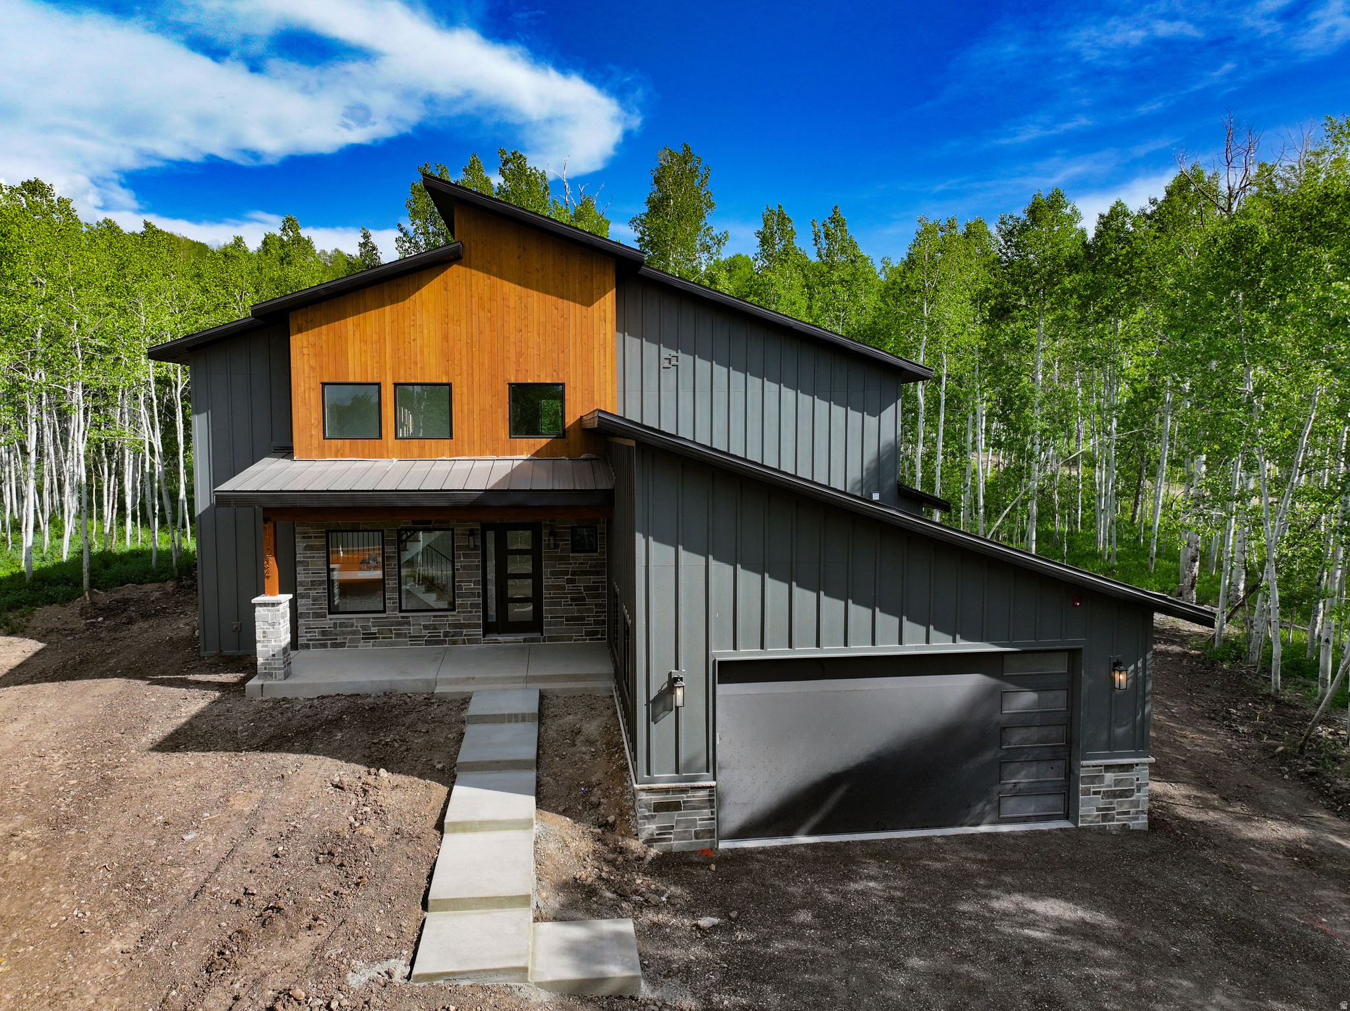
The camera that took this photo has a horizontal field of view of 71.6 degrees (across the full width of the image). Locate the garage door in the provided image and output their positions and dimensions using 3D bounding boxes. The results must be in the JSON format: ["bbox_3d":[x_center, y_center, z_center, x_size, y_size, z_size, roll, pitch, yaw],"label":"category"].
[{"bbox_3d":[3.316,3.492,13.993,5.497,2.730,0.150,-1,5,-7],"label":"garage door"}]

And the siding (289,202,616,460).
[{"bbox_3d":[-4.769,-3.775,20.398,6.940,5.440,0.200,-1,5,-7],"label":"siding"}]

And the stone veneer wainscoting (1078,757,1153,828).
[{"bbox_3d":[6.604,4.312,14.093,1.193,1.076,0.200,-1,4,-7],"label":"stone veneer wainscoting"}]

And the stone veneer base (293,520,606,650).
[{"bbox_3d":[-4.882,1.698,20.837,6.730,2.860,0.200,-1,5,-7],"label":"stone veneer base"}]

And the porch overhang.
[{"bbox_3d":[-4.990,-0.504,19.079,7.330,0.980,3.050,-1,5,-7],"label":"porch overhang"}]

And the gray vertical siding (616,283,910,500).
[{"bbox_3d":[2.010,-2.550,21.829,6.840,5.280,0.200,-1,5,-7],"label":"gray vertical siding"}]

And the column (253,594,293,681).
[{"bbox_3d":[-7.810,2.563,18.152,0.560,1.580,0.570,-1,5,-7],"label":"column"}]

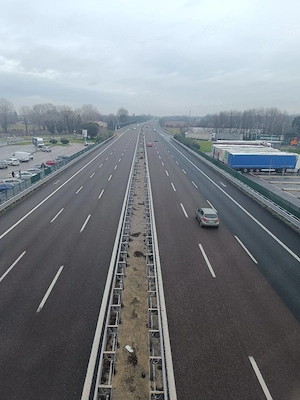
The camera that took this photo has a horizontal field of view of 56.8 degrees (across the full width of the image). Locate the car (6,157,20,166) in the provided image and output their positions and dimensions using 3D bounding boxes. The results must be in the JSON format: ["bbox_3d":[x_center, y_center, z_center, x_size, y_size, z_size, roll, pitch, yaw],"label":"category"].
[{"bbox_3d":[-34.100,-9.550,69.200,4.200,1.520,1.800,13,21,39],"label":"car"}]

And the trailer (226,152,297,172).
[{"bbox_3d":[24.341,-7.965,60.458,13.600,4.000,2.550,0,16,1],"label":"trailer"}]

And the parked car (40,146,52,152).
[{"bbox_3d":[-36.200,-17.650,96.800,4.300,1.520,1.800,13,21,39],"label":"parked car"}]

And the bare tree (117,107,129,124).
[{"bbox_3d":[-31.600,-93.516,315.162,13.500,23.000,13.000,-1,16,-1],"label":"bare tree"}]

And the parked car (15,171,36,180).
[{"bbox_3d":[-23.750,-4.820,53.200,4.200,1.500,1.780,-6,17,-19],"label":"parked car"}]

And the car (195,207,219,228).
[{"bbox_3d":[6.066,1.525,29.912,1.770,1.510,4.050,-1,16,-1],"label":"car"}]

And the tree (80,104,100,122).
[{"bbox_3d":[-53.670,-73.107,246.843,17.000,22.500,16.000,-1,16,-1],"label":"tree"}]

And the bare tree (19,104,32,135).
[{"bbox_3d":[-86.054,-54.642,189.644,10.000,19.600,10.000,-1,16,-1],"label":"bare tree"}]

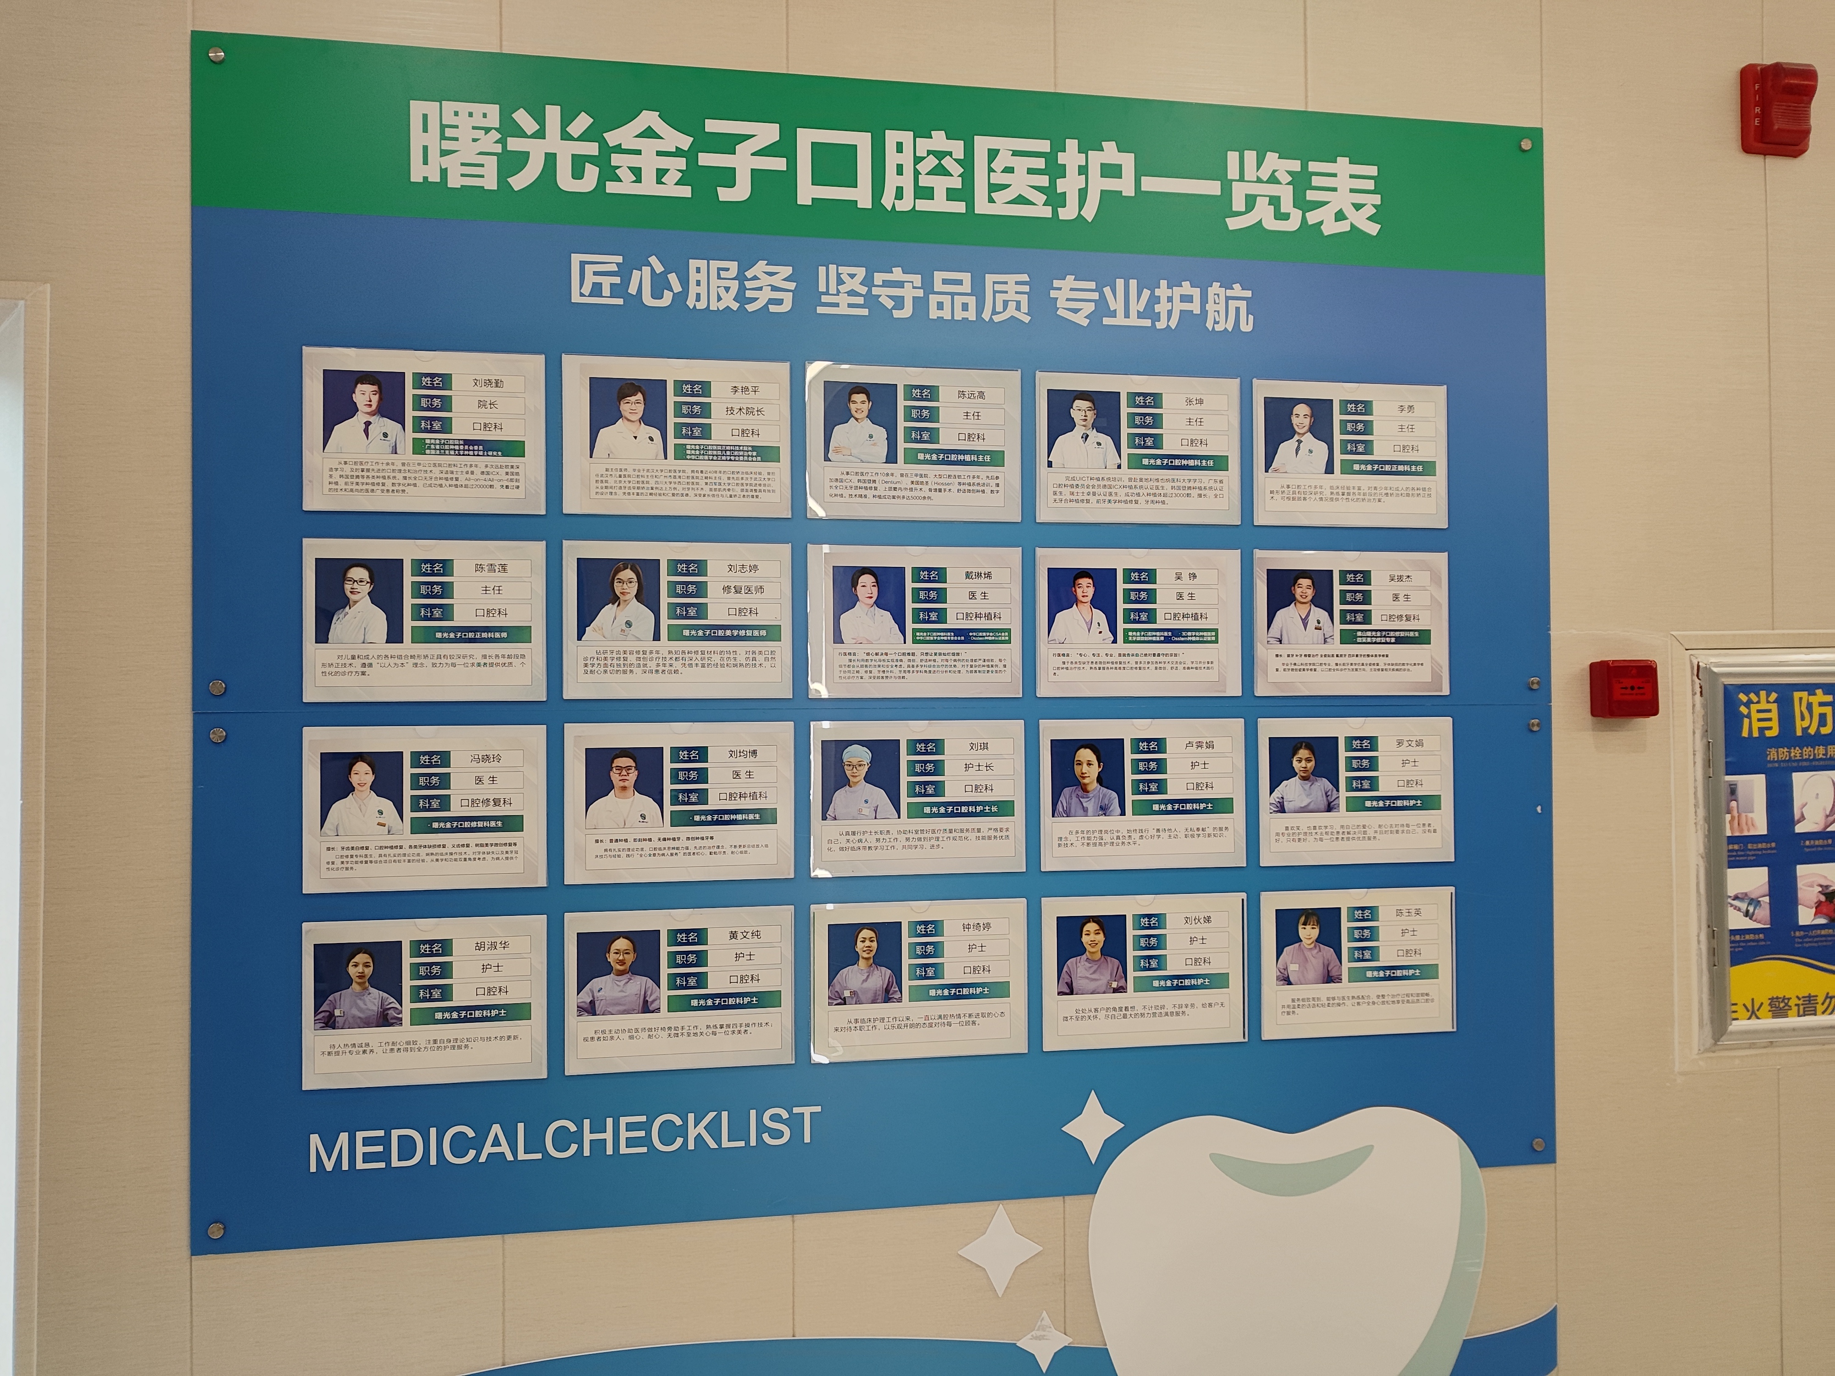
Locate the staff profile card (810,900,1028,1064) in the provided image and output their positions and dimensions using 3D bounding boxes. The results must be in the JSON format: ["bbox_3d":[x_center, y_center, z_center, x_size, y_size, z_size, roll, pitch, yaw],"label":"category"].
[{"bbox_3d":[0.004,0.408,1.779,0.306,0.215,0.008,0,-1,-9],"label":"staff profile card"}]

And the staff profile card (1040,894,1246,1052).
[{"bbox_3d":[0.328,0.407,1.830,0.306,0.215,0.008,0,-1,-9],"label":"staff profile card"}]

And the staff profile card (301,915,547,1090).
[{"bbox_3d":[-0.645,0.413,1.677,0.306,0.215,0.008,0,-1,-9],"label":"staff profile card"}]

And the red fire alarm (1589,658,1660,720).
[{"bbox_3d":[1.090,0.002,1.961,0.084,0.083,0.040,0,-1,-9],"label":"red fire alarm"}]

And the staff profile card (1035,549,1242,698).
[{"bbox_3d":[0.321,-0.094,1.837,0.306,0.215,0.008,0,-1,-9],"label":"staff profile card"}]

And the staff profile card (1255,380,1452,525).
[{"bbox_3d":[0.645,-0.346,1.892,0.306,0.215,0.008,0,-1,-9],"label":"staff profile card"}]

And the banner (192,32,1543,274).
[{"bbox_3d":[0.011,-0.751,1.821,1.948,0.231,0.010,0,-1,-9],"label":"banner"}]

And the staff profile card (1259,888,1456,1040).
[{"bbox_3d":[0.653,0.406,1.881,0.306,0.215,0.008,0,-1,-9],"label":"staff profile card"}]

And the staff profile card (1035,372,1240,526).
[{"bbox_3d":[0.325,-0.348,1.861,0.309,0.217,0.008,0,-1,-9],"label":"staff profile card"}]

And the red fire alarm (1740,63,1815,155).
[{"bbox_3d":[1.369,-0.919,2.011,0.105,0.145,0.053,0,-1,-9],"label":"red fire alarm"}]

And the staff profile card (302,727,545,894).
[{"bbox_3d":[-0.647,0.159,1.680,0.306,0.215,0.008,0,-1,-9],"label":"staff profile card"}]

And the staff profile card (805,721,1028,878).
[{"bbox_3d":[0.003,0.156,1.803,0.306,0.217,0.008,0,-1,-9],"label":"staff profile card"}]

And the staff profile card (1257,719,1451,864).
[{"bbox_3d":[0.660,0.155,1.907,0.311,0.218,0.008,0,-1,-9],"label":"staff profile card"}]

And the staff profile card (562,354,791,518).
[{"bbox_3d":[-0.330,-0.346,1.758,0.309,0.218,0.008,0,-1,-9],"label":"staff profile card"}]

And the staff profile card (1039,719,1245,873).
[{"bbox_3d":[0.326,0.153,1.834,0.306,0.215,0.008,0,-1,-9],"label":"staff profile card"}]

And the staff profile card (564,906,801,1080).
[{"bbox_3d":[-0.324,0.415,1.748,0.310,0.219,0.008,0,-1,-9],"label":"staff profile card"}]

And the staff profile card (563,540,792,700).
[{"bbox_3d":[-0.324,-0.091,1.735,0.306,0.215,0.008,0,-1,-9],"label":"staff profile card"}]

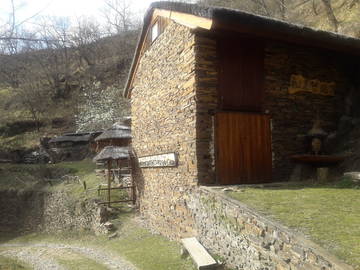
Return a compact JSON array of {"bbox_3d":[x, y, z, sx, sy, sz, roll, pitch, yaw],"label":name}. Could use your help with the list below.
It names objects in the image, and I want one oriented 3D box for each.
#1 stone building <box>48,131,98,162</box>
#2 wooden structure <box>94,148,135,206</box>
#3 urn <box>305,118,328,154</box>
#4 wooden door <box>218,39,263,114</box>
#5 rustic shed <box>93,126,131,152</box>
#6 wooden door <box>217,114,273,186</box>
[{"bbox_3d":[-9.601,1.138,26.500,4.100,2.600,3.000,-2,-6,12],"label":"stone building"},{"bbox_3d":[-3.700,2.309,16.200,2.200,3.150,1.900,2,-7,-25],"label":"wooden structure"},{"bbox_3d":[3.896,0.042,8.250,0.550,0.980,0.480,1,-7,-21],"label":"urn"},{"bbox_3d":[1.686,-1.573,7.920,1.480,1.980,0.100,1,-7,-21],"label":"wooden door"},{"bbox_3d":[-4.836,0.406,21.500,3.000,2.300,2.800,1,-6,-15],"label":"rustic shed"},{"bbox_3d":[1.734,0.363,7.717,1.690,1.870,0.100,1,-7,-21],"label":"wooden door"}]

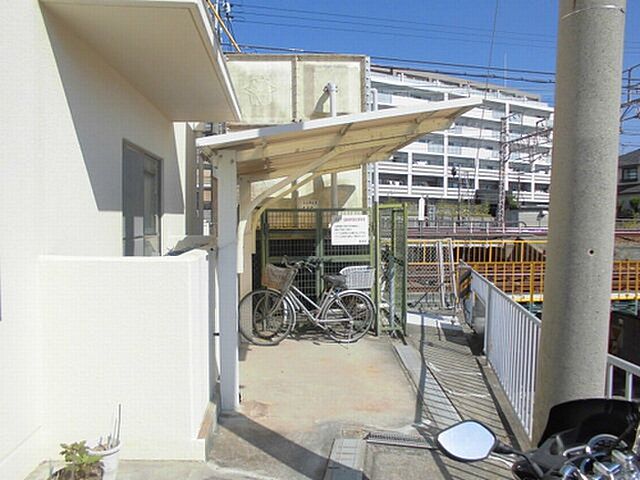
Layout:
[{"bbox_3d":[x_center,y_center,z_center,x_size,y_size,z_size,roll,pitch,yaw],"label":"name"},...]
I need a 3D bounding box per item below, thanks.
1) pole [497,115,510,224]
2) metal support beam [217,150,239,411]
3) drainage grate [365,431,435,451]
[{"bbox_3d":[14.036,-5.080,37.000,0.500,8.850,0.500,3,4,40],"label":"pole"},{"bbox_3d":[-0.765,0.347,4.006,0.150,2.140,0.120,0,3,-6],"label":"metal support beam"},{"bbox_3d":[0.603,1.464,3.458,0.511,0.030,0.153,1,3,14],"label":"drainage grate"}]

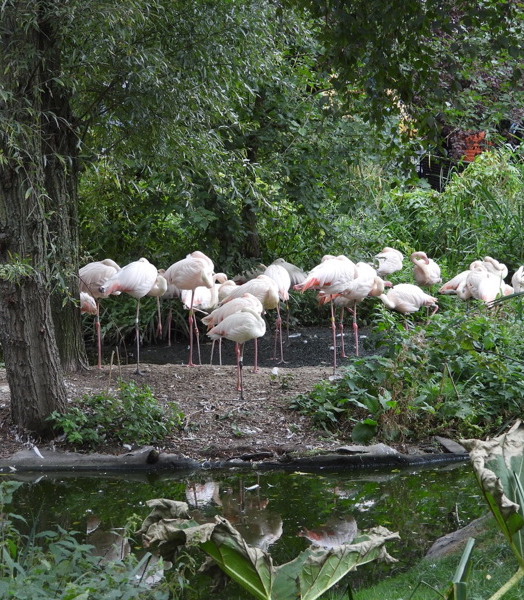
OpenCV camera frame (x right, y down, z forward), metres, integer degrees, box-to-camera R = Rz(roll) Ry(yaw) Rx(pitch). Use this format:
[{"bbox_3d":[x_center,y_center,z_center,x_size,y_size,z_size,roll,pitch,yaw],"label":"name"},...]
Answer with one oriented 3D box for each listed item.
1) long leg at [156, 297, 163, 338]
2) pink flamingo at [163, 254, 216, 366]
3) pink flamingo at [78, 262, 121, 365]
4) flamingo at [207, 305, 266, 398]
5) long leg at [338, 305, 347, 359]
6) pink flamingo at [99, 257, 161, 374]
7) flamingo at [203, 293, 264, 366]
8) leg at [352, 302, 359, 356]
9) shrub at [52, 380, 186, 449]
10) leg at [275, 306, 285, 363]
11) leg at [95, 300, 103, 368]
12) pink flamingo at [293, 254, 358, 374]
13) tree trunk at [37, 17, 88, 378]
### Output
[{"bbox_3d":[-0.860,0.147,18.800,0.050,0.360,0.045,-2,4,-18],"label":"long leg"},{"bbox_3d":[-0.560,0.066,17.300,0.290,0.890,0.520,-4,5,-42],"label":"pink flamingo"},{"bbox_3d":[-1.270,0.104,17.300,0.520,0.850,0.290,2,5,42],"label":"pink flamingo"},{"bbox_3d":[-0.192,0.388,16.900,0.450,0.709,0.260,1,3,12],"label":"flamingo"},{"bbox_3d":[0.693,0.271,19.300,0.070,0.465,0.060,2,4,32],"label":"long leg"},{"bbox_3d":[-1.064,0.124,18.000,0.560,0.947,0.300,-2,4,-37],"label":"pink flamingo"},{"bbox_3d":[-0.233,0.245,18.300,0.500,0.612,0.270,0,3,-6],"label":"flamingo"},{"bbox_3d":[0.747,0.236,17.900,0.050,0.430,0.045,-2,4,-18],"label":"leg"},{"bbox_3d":[-0.921,0.720,14.100,0.850,0.380,0.600,-1,4,0],"label":"shrub"},{"bbox_3d":[0.146,0.279,18.700,0.080,0.484,0.060,1,3,24],"label":"leg"},{"bbox_3d":[-1.320,0.279,18.100,0.070,0.549,0.060,-1,3,-20],"label":"leg"},{"bbox_3d":[0.473,0.108,16.700,0.550,0.890,0.290,-3,4,-32],"label":"pink flamingo"},{"bbox_3d":[-1.602,-0.879,18.000,0.420,2.923,0.420,0,3,0],"label":"tree trunk"}]

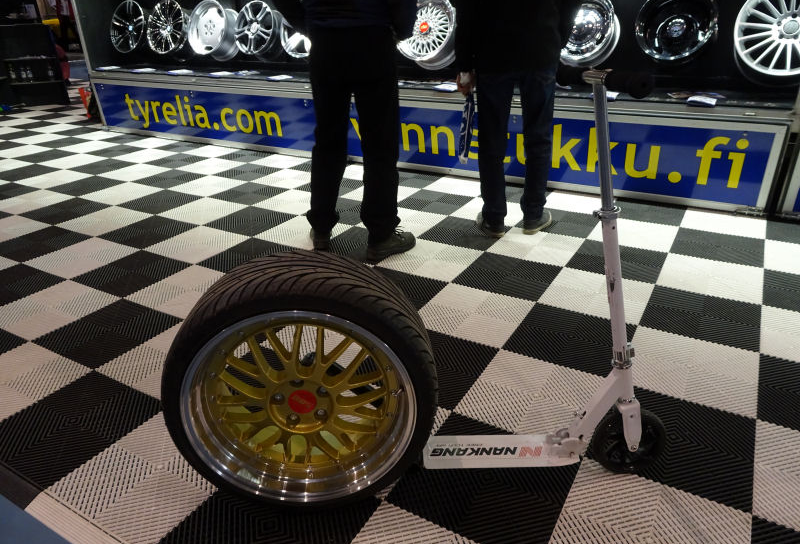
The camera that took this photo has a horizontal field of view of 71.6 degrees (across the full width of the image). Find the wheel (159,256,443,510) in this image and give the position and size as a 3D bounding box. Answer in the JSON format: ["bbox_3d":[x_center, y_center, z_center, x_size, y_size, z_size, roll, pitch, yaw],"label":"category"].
[{"bbox_3d":[-0.227,0.271,1.339,0.641,0.638,0.237,-3,25,-3],"label":"wheel"}]

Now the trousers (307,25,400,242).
[{"bbox_3d":[-0.253,-0.605,2.659,0.444,1.010,0.293,6,26,16],"label":"trousers"}]

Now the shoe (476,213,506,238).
[{"bbox_3d":[0.509,-0.291,3.114,0.106,0.111,0.288,-7,26,-12],"label":"shoe"}]

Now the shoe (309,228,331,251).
[{"bbox_3d":[-0.434,-0.217,3.007,0.106,0.111,0.288,-7,26,-11],"label":"shoe"}]

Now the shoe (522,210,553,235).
[{"bbox_3d":[0.779,-0.305,3.127,0.106,0.111,0.288,16,30,32],"label":"shoe"}]

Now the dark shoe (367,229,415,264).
[{"bbox_3d":[-0.041,-0.141,2.825,0.293,0.111,0.106,-22,32,-36],"label":"dark shoe"}]

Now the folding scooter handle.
[{"bbox_3d":[0.371,-0.362,1.045,0.051,0.045,0.323,-5,25,-7],"label":"folding scooter handle"}]

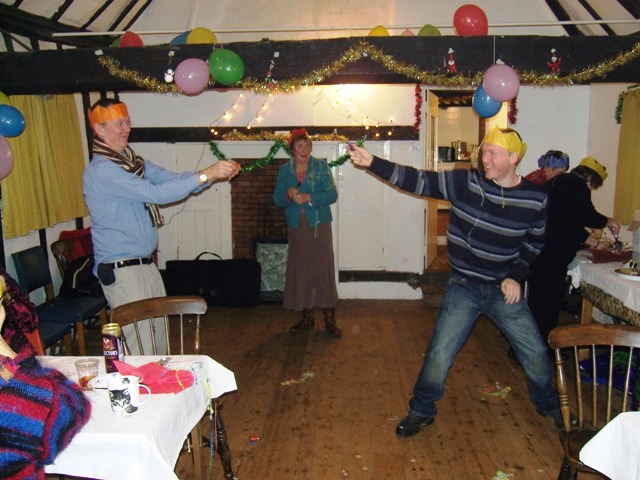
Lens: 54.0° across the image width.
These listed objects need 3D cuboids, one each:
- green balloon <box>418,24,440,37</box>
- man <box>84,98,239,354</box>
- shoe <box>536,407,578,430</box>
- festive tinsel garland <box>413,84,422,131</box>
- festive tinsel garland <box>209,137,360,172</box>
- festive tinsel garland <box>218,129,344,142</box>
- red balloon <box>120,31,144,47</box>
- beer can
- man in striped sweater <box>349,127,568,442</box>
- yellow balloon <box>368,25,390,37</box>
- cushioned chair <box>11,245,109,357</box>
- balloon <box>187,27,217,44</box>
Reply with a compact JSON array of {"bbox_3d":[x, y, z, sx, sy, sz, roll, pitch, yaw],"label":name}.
[{"bbox_3d":[0.801,-1.471,4.600,0.180,0.210,0.180,0,8,0],"label":"green balloon"},{"bbox_3d":[-0.775,0.167,3.120,0.750,1.730,0.500,3,8,20],"label":"man"},{"bbox_3d":[1.332,0.948,3.459,0.110,0.110,0.285,-5,10,-26],"label":"shoe"},{"bbox_3d":[0.946,-1.305,6.100,0.085,0.520,0.080,0,8,0],"label":"festive tinsel garland"},{"bbox_3d":[-0.322,-0.816,6.033,1.470,0.350,0.100,0,9,2],"label":"festive tinsel garland"},{"bbox_3d":[-0.362,-0.994,6.068,1.280,0.130,0.130,0,9,2],"label":"festive tinsel garland"},{"bbox_3d":[-1.402,-1.454,4.700,0.190,0.230,0.190,0,8,0],"label":"red balloon"},{"bbox_3d":[-0.702,0.375,2.127,0.066,0.168,0.066,-1,9,0],"label":"beer can"},{"bbox_3d":[0.740,0.207,3.250,1.180,1.600,0.540,1,8,12],"label":"man in striped sweater"},{"bbox_3d":[0.435,-1.471,4.600,0.180,0.210,0.180,0,8,0],"label":"yellow balloon"},{"bbox_3d":[-1.746,0.487,4.282,0.480,0.860,0.410,0,9,2],"label":"cushioned chair"},{"bbox_3d":[-0.882,-1.469,4.700,0.230,0.250,0.230,0,8,0],"label":"balloon"}]

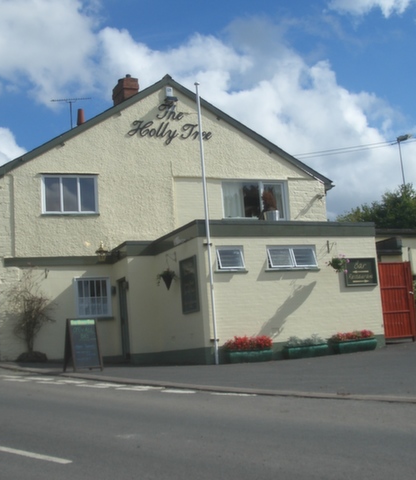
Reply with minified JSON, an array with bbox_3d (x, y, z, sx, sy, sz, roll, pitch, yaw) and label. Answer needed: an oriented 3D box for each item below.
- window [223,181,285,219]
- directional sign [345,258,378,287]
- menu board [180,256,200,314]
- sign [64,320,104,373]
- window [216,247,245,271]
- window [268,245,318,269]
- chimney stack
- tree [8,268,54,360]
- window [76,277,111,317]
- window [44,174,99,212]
[{"bbox_3d":[1.401,-1.111,21.734,2.130,1.120,0.120,0,-9,-24],"label":"window"},{"bbox_3d":[3.561,0.741,17.439,0.860,0.660,0.080,0,-9,-24],"label":"directional sign"},{"bbox_3d":[-0.391,0.986,16.325,0.060,1.190,0.860,0,-10,-25],"label":"menu board"},{"bbox_3d":[-2.595,2.185,15.700,0.610,1.080,0.550,2,-10,-33],"label":"sign"},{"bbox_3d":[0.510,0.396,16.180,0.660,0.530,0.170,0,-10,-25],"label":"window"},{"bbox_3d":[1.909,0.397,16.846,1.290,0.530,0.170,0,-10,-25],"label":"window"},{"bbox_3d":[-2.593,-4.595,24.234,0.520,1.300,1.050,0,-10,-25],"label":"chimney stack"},{"bbox_3d":[-4.188,1.734,18.097,1.050,2.150,0.900,0,-9,-24],"label":"tree"},{"bbox_3d":[-2.923,1.469,19.299,0.920,1.040,0.120,0,-9,-24],"label":"window"},{"bbox_3d":[-3.515,-1.159,19.351,1.430,1.010,0.130,0,-10,-25],"label":"window"}]

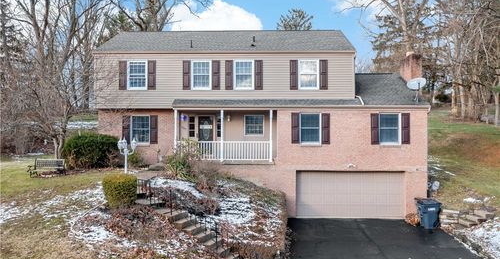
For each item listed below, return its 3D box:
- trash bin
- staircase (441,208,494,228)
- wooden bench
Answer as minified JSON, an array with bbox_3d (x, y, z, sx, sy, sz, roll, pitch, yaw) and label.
[{"bbox_3d":[7.330,3.490,16.030,0.820,1.110,0.700,0,0,-9],"label":"trash bin"},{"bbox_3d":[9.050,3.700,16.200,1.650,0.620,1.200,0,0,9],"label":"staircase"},{"bbox_3d":[-8.960,1.725,17.180,1.330,0.770,0.600,0,0,0],"label":"wooden bench"}]

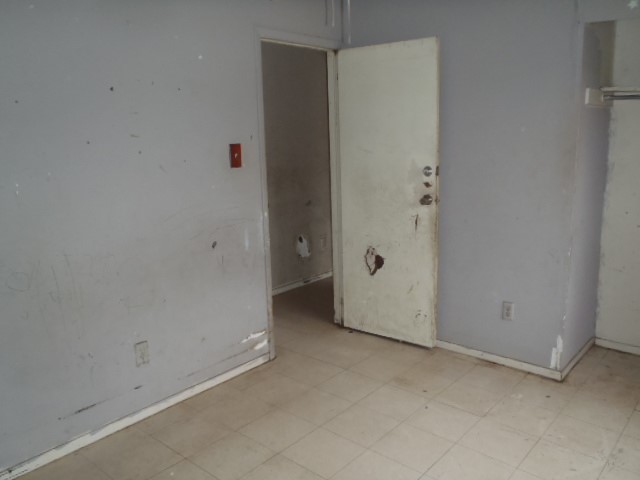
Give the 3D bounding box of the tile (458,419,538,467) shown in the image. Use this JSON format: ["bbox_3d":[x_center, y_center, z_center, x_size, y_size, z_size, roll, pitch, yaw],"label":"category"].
[{"bbox_3d":[0.871,0.983,2.524,0.304,0.010,0.304,9,15,40],"label":"tile"}]

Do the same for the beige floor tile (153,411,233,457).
[{"bbox_3d":[-0.644,0.992,2.640,0.304,0.010,0.304,9,15,40],"label":"beige floor tile"}]

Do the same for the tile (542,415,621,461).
[{"bbox_3d":[1.303,0.975,2.560,0.302,0.010,0.302,9,15,40],"label":"tile"}]

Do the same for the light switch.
[{"bbox_3d":[-0.492,-0.496,3.071,0.015,0.135,0.080,9,15,40],"label":"light switch"}]

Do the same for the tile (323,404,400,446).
[{"bbox_3d":[0.213,0.963,2.694,0.304,0.010,0.304,9,15,40],"label":"tile"}]

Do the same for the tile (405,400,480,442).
[{"bbox_3d":[0.642,0.948,2.721,0.304,0.010,0.304,9,15,40],"label":"tile"}]

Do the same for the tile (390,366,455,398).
[{"bbox_3d":[0.613,0.865,3.142,0.304,0.010,0.304,9,15,40],"label":"tile"}]

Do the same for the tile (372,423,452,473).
[{"bbox_3d":[0.443,0.997,2.497,0.304,0.010,0.304,9,15,40],"label":"tile"}]

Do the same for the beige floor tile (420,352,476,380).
[{"bbox_3d":[0.812,0.823,3.372,0.302,0.010,0.302,9,15,40],"label":"beige floor tile"}]

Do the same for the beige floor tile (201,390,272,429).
[{"bbox_3d":[-0.443,0.944,2.864,0.302,0.010,0.302,9,15,40],"label":"beige floor tile"}]

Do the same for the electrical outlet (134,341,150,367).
[{"bbox_3d":[-0.944,0.609,2.759,0.010,0.118,0.071,9,15,40],"label":"electrical outlet"}]

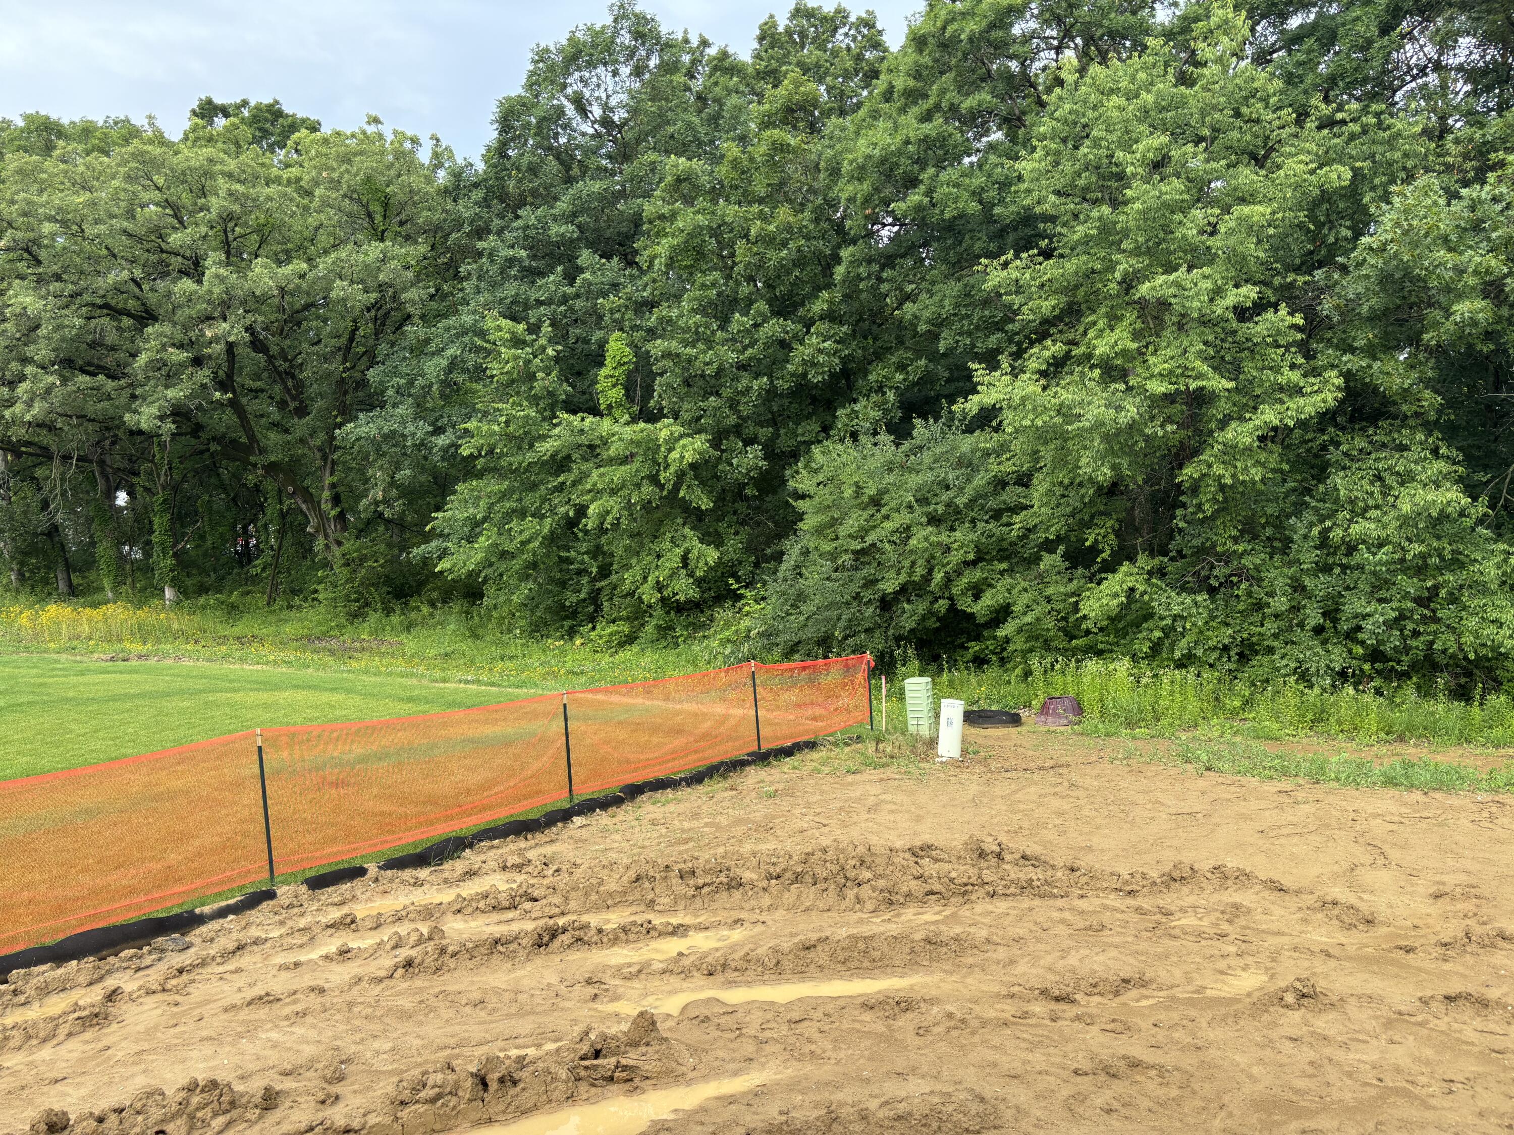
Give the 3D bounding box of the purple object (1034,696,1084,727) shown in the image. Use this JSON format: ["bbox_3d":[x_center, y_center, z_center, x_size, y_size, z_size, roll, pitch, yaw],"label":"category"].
[{"bbox_3d":[5.289,2.497,19.900,0.860,0.440,0.860,-2,1,15],"label":"purple object"}]

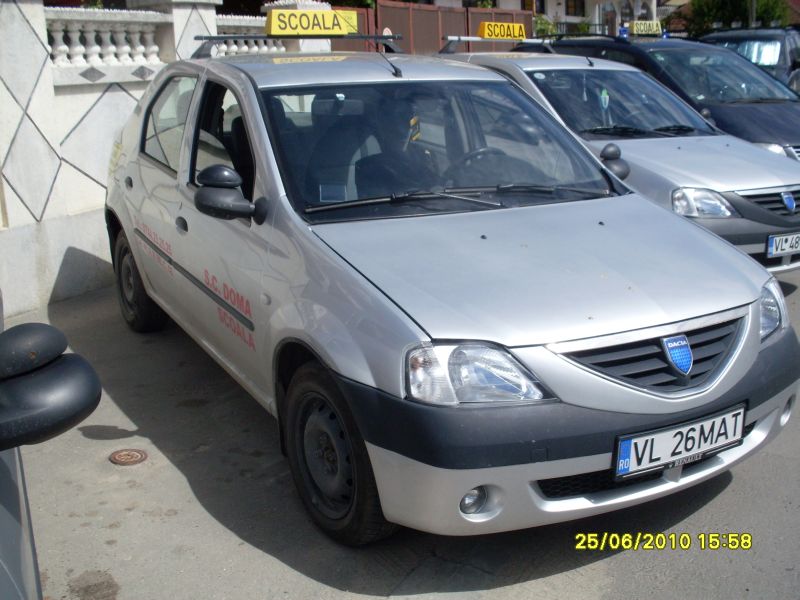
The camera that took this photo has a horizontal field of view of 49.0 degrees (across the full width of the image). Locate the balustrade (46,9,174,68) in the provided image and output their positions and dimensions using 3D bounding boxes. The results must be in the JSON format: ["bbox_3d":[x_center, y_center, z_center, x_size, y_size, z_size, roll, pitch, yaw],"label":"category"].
[{"bbox_3d":[-1.920,-1.712,5.774,0.180,0.350,1.090,9,18,29],"label":"balustrade"}]

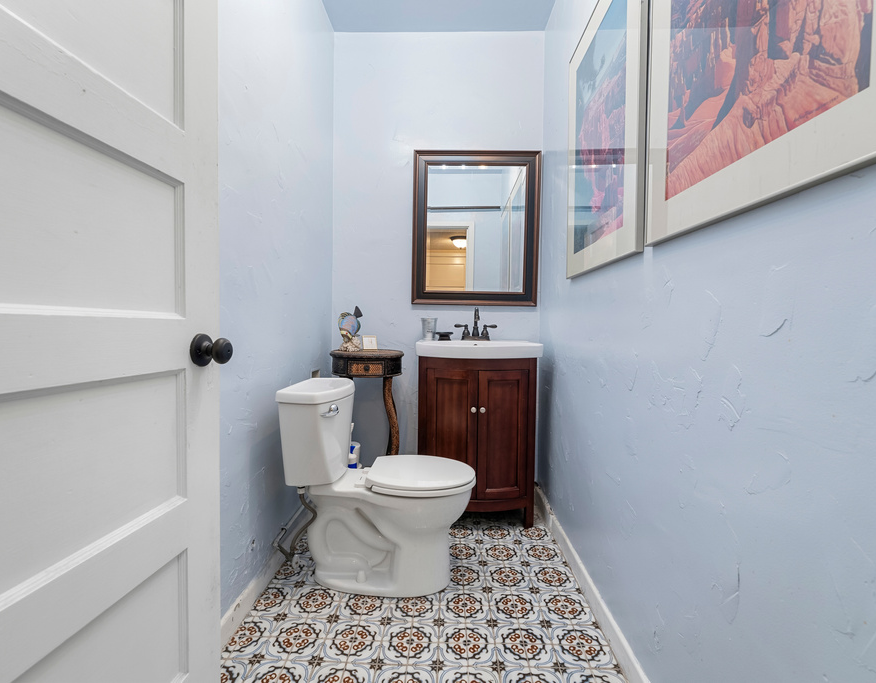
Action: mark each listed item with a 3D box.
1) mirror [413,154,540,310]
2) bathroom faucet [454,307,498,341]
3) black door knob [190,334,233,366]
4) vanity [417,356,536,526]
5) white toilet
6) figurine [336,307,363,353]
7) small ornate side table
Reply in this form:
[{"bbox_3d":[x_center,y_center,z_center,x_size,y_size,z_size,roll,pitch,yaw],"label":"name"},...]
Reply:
[{"bbox_3d":[0.210,-0.619,2.184,0.692,0.848,0.035,0,1,2],"label":"mirror"},{"bbox_3d":[0.202,-0.092,2.094,0.228,0.178,0.145,0,1,2],"label":"bathroom faucet"},{"bbox_3d":[-0.481,0.020,0.851,0.061,0.067,0.067,1,1,9],"label":"black door knob"},{"bbox_3d":[0.194,0.484,2.037,0.567,0.820,0.360,0,1,2],"label":"vanity"},{"bbox_3d":[-0.194,0.532,1.503,0.675,0.733,0.420,0,1,-2],"label":"white toilet"},{"bbox_3d":[-0.442,-0.062,1.988,0.128,0.225,0.100,0,1,2],"label":"figurine"},{"bbox_3d":[-0.361,0.470,2.027,0.375,0.840,0.375,0,1,-7],"label":"small ornate side table"}]

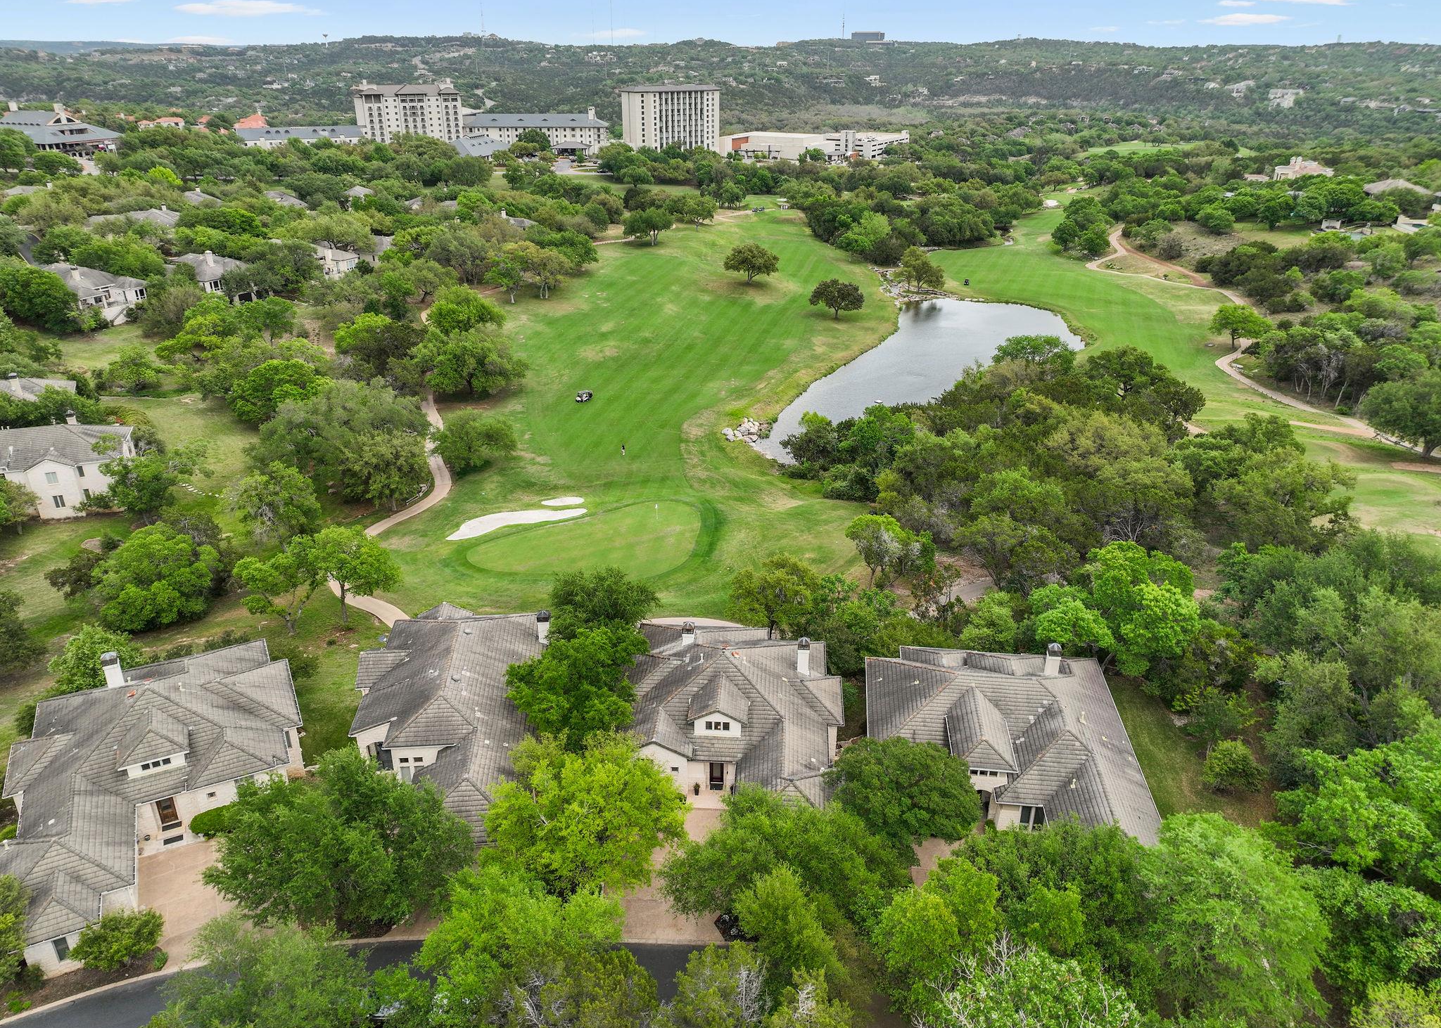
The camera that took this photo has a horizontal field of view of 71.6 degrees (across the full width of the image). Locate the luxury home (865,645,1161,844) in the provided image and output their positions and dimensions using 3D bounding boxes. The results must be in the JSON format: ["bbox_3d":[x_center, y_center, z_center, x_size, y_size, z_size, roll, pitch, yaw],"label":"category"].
[{"bbox_3d":[22.000,17.312,78.188,20.700,8.000,28.000,3,25,6],"label":"luxury home"}]

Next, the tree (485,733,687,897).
[{"bbox_3d":[-8.900,20.963,66.659,13.200,11.200,12.300,0,25,0],"label":"tree"}]

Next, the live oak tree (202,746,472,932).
[{"bbox_3d":[-24.400,21.705,64.688,16.300,11.500,13.500,0,25,0],"label":"live oak tree"}]

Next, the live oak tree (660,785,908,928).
[{"bbox_3d":[4.100,22.746,65.057,15.700,9.300,11.500,0,25,0],"label":"live oak tree"}]

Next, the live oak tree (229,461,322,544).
[{"bbox_3d":[-49.000,-0.310,110.420,9.300,10.500,9.200,0,24,0],"label":"live oak tree"}]

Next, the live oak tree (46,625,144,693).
[{"bbox_3d":[-55.000,13.302,88.341,7.500,6.600,7.300,0,25,0],"label":"live oak tree"}]

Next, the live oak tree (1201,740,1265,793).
[{"bbox_3d":[38.360,19.170,75.040,4.400,3.500,4.300,0,24,0],"label":"live oak tree"}]

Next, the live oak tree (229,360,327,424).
[{"bbox_3d":[-65.870,-17.870,149.730,14.000,9.700,13.000,0,24,0],"label":"live oak tree"}]

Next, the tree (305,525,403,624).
[{"bbox_3d":[-35.850,6.520,96.460,8.600,9.800,8.400,0,24,0],"label":"tree"}]

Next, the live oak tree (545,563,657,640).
[{"bbox_3d":[-10.900,9.785,92.997,10.400,9.500,10.000,0,25,0],"label":"live oak tree"}]

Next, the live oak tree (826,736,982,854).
[{"bbox_3d":[12.750,19.770,69.800,11.200,6.400,11.000,0,24,0],"label":"live oak tree"}]

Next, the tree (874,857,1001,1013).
[{"bbox_3d":[12.220,24.130,57.070,7.100,9.000,7.000,0,24,0],"label":"tree"}]

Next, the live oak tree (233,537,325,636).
[{"bbox_3d":[-42.600,7.753,96.576,8.200,9.800,8.000,0,25,0],"label":"live oak tree"}]

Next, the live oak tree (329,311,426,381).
[{"bbox_3d":[-57.100,-26.740,167.090,14.500,11.600,13.500,0,24,0],"label":"live oak tree"}]

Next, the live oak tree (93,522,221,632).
[{"bbox_3d":[-54.800,6.536,97.667,10.800,10.500,11.000,0,25,0],"label":"live oak tree"}]

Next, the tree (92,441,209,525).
[{"bbox_3d":[-66.500,-3.247,117.383,12.000,9.800,11.500,0,25,0],"label":"tree"}]

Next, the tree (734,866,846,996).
[{"bbox_3d":[4.200,25.017,60.598,6.800,8.900,6.800,0,25,0],"label":"tree"}]

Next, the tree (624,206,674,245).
[{"bbox_3d":[-20.300,-81.080,283.013,14.700,10.800,13.500,0,25,0],"label":"tree"}]

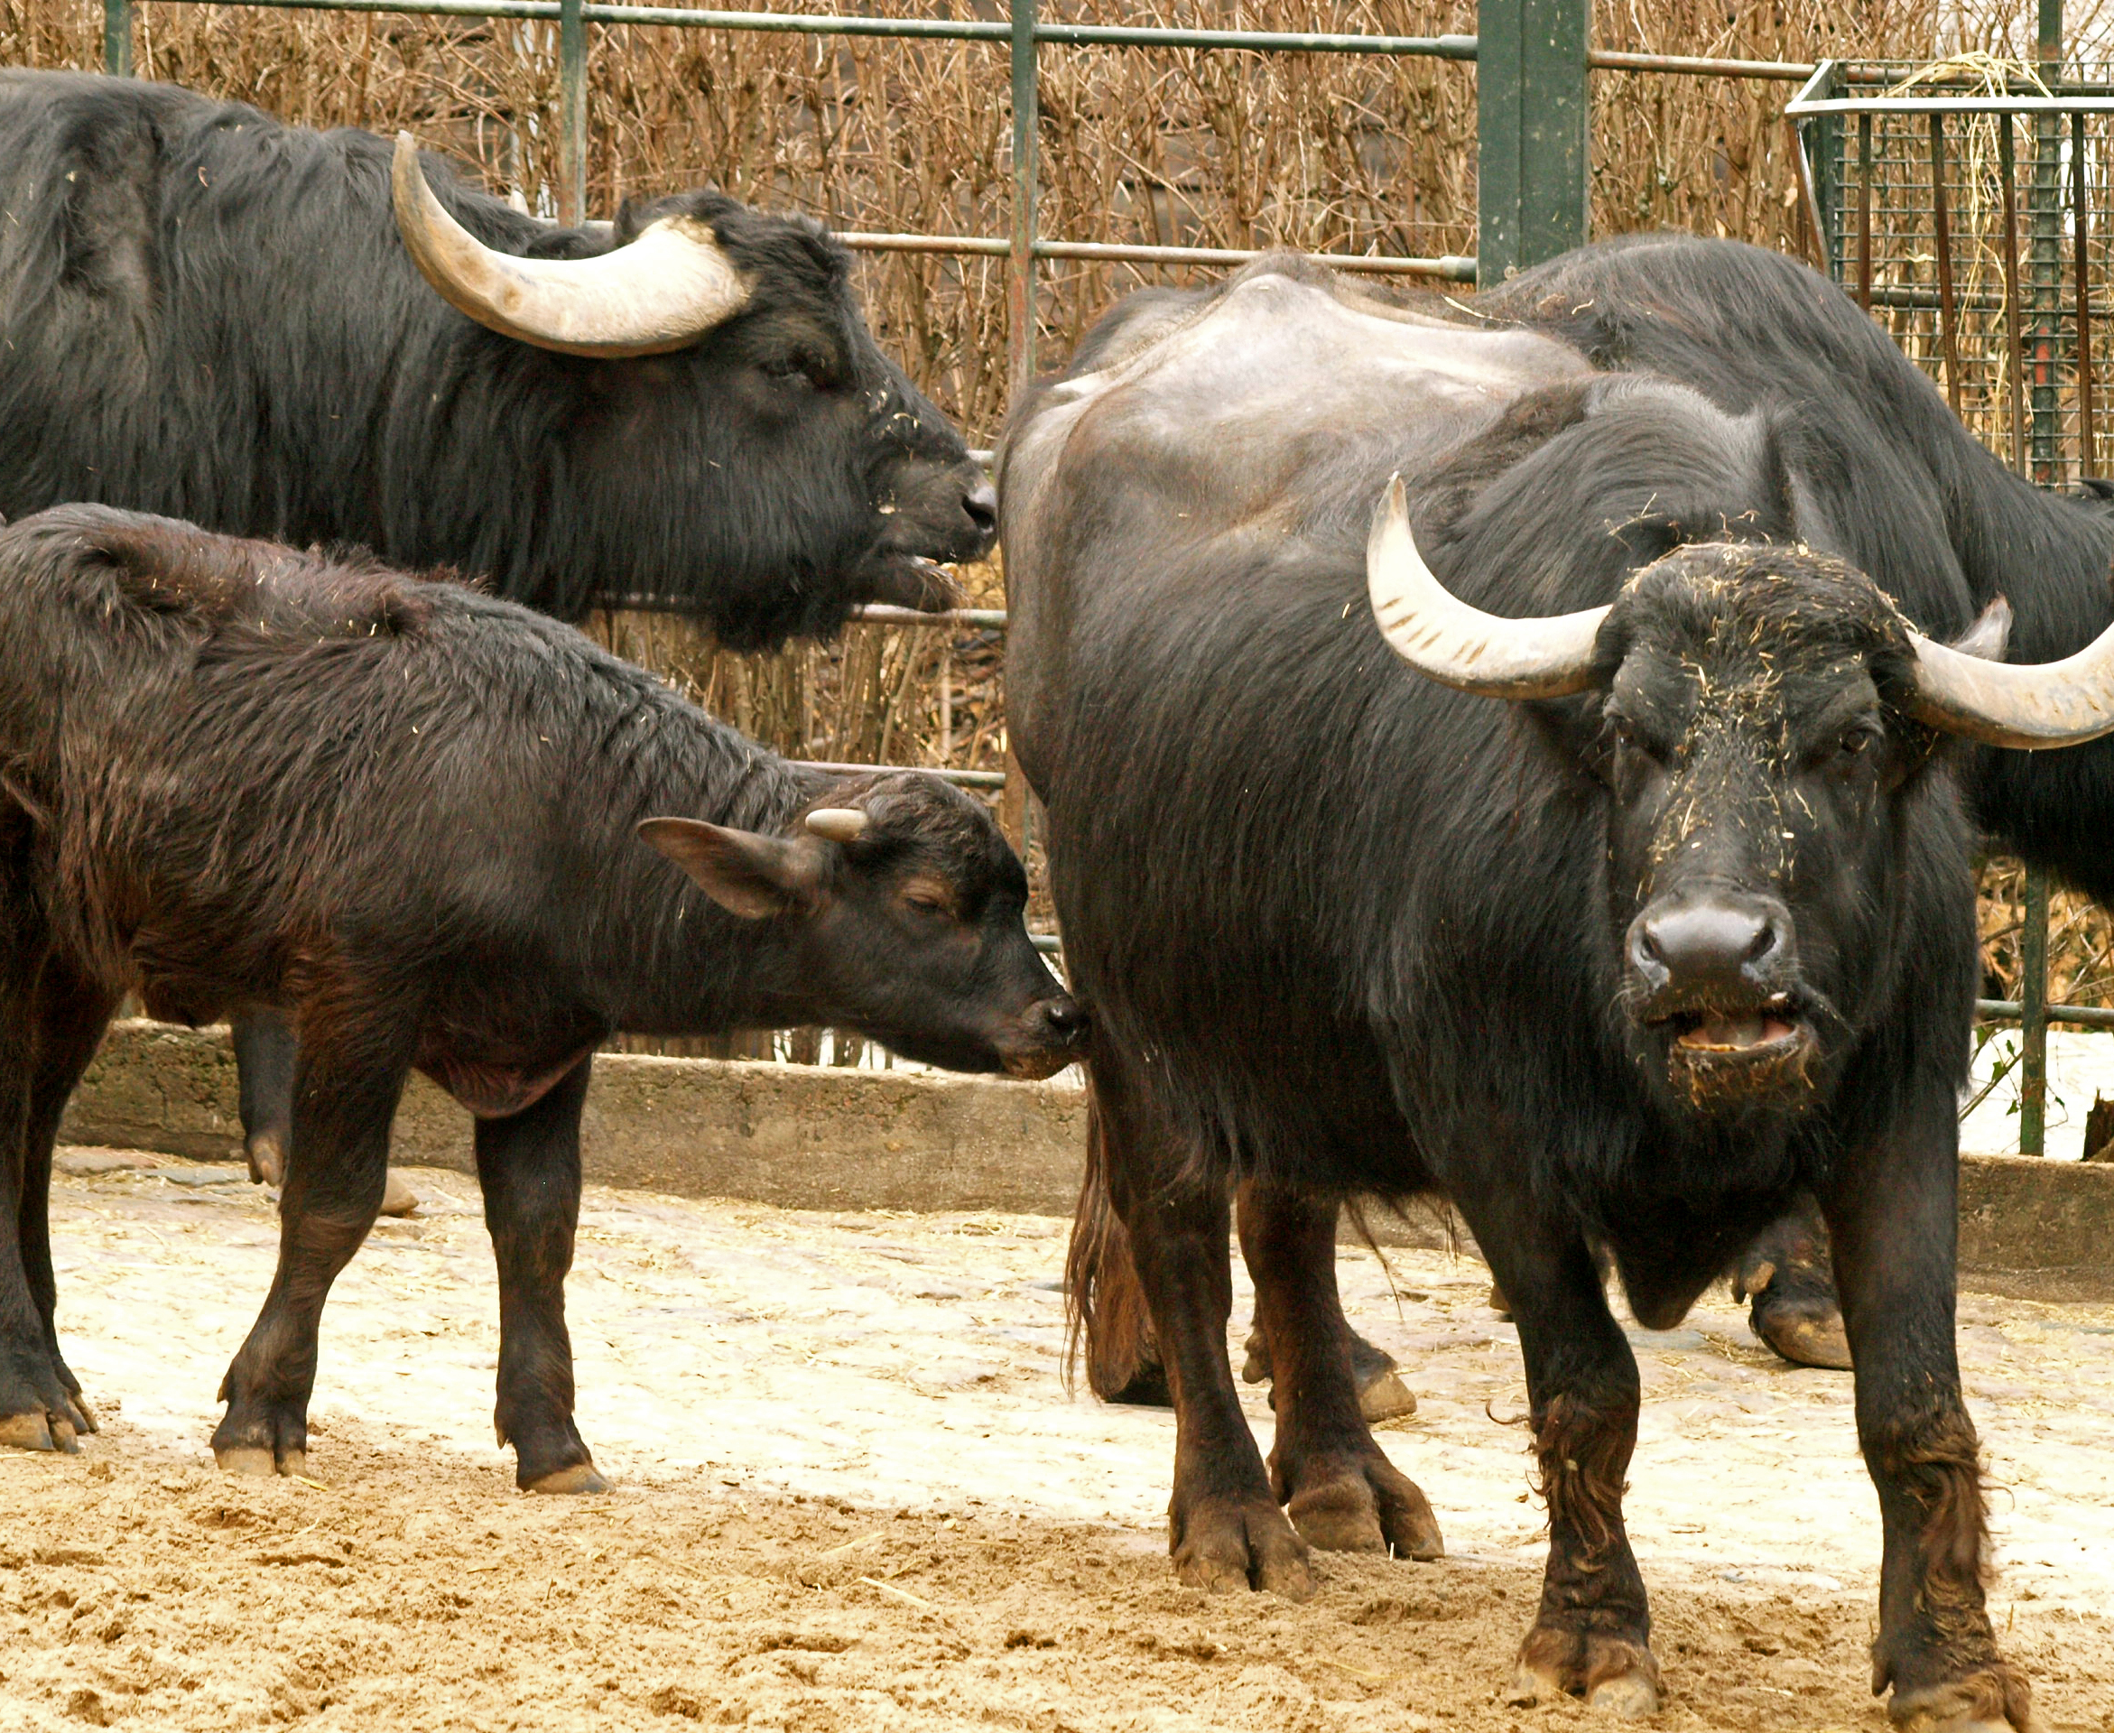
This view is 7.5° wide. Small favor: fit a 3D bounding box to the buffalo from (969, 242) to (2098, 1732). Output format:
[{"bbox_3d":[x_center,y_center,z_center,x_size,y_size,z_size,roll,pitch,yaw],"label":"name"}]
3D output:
[{"bbox_3d":[0.446,0.093,16.547,0.800,1.430,2.150,-2,5,-21],"label":"buffalo"}]

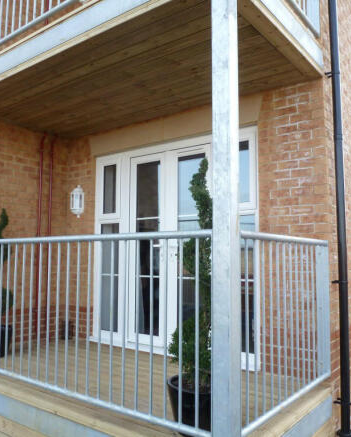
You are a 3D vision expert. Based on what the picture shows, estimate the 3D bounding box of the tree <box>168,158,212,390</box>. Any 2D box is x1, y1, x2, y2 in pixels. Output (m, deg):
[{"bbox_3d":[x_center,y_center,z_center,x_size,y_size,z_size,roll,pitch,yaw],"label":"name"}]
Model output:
[{"bbox_3d":[0.156,0.313,2.393,0.380,1.360,0.380,0,-5,0],"label":"tree"}]

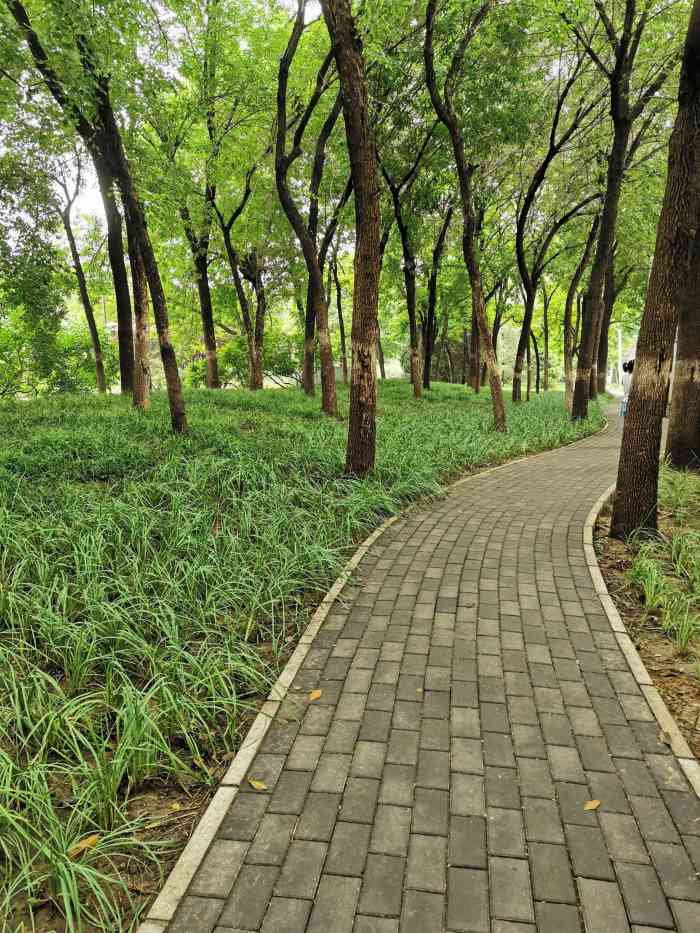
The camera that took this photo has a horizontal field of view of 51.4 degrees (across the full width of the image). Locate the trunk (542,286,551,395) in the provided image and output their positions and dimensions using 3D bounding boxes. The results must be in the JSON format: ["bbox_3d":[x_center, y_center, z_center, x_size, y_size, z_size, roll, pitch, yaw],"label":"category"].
[{"bbox_3d":[8.287,-5.291,30.692,0.320,4.323,0.320,2,8,15],"label":"trunk"}]

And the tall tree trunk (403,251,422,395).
[{"bbox_3d":[1.481,-3.318,17.251,0.474,3.307,0.350,0,9,0],"label":"tall tree trunk"}]

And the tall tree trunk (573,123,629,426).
[{"bbox_3d":[5.884,-4.443,17.026,1.289,6.647,0.750,2,9,19],"label":"tall tree trunk"}]

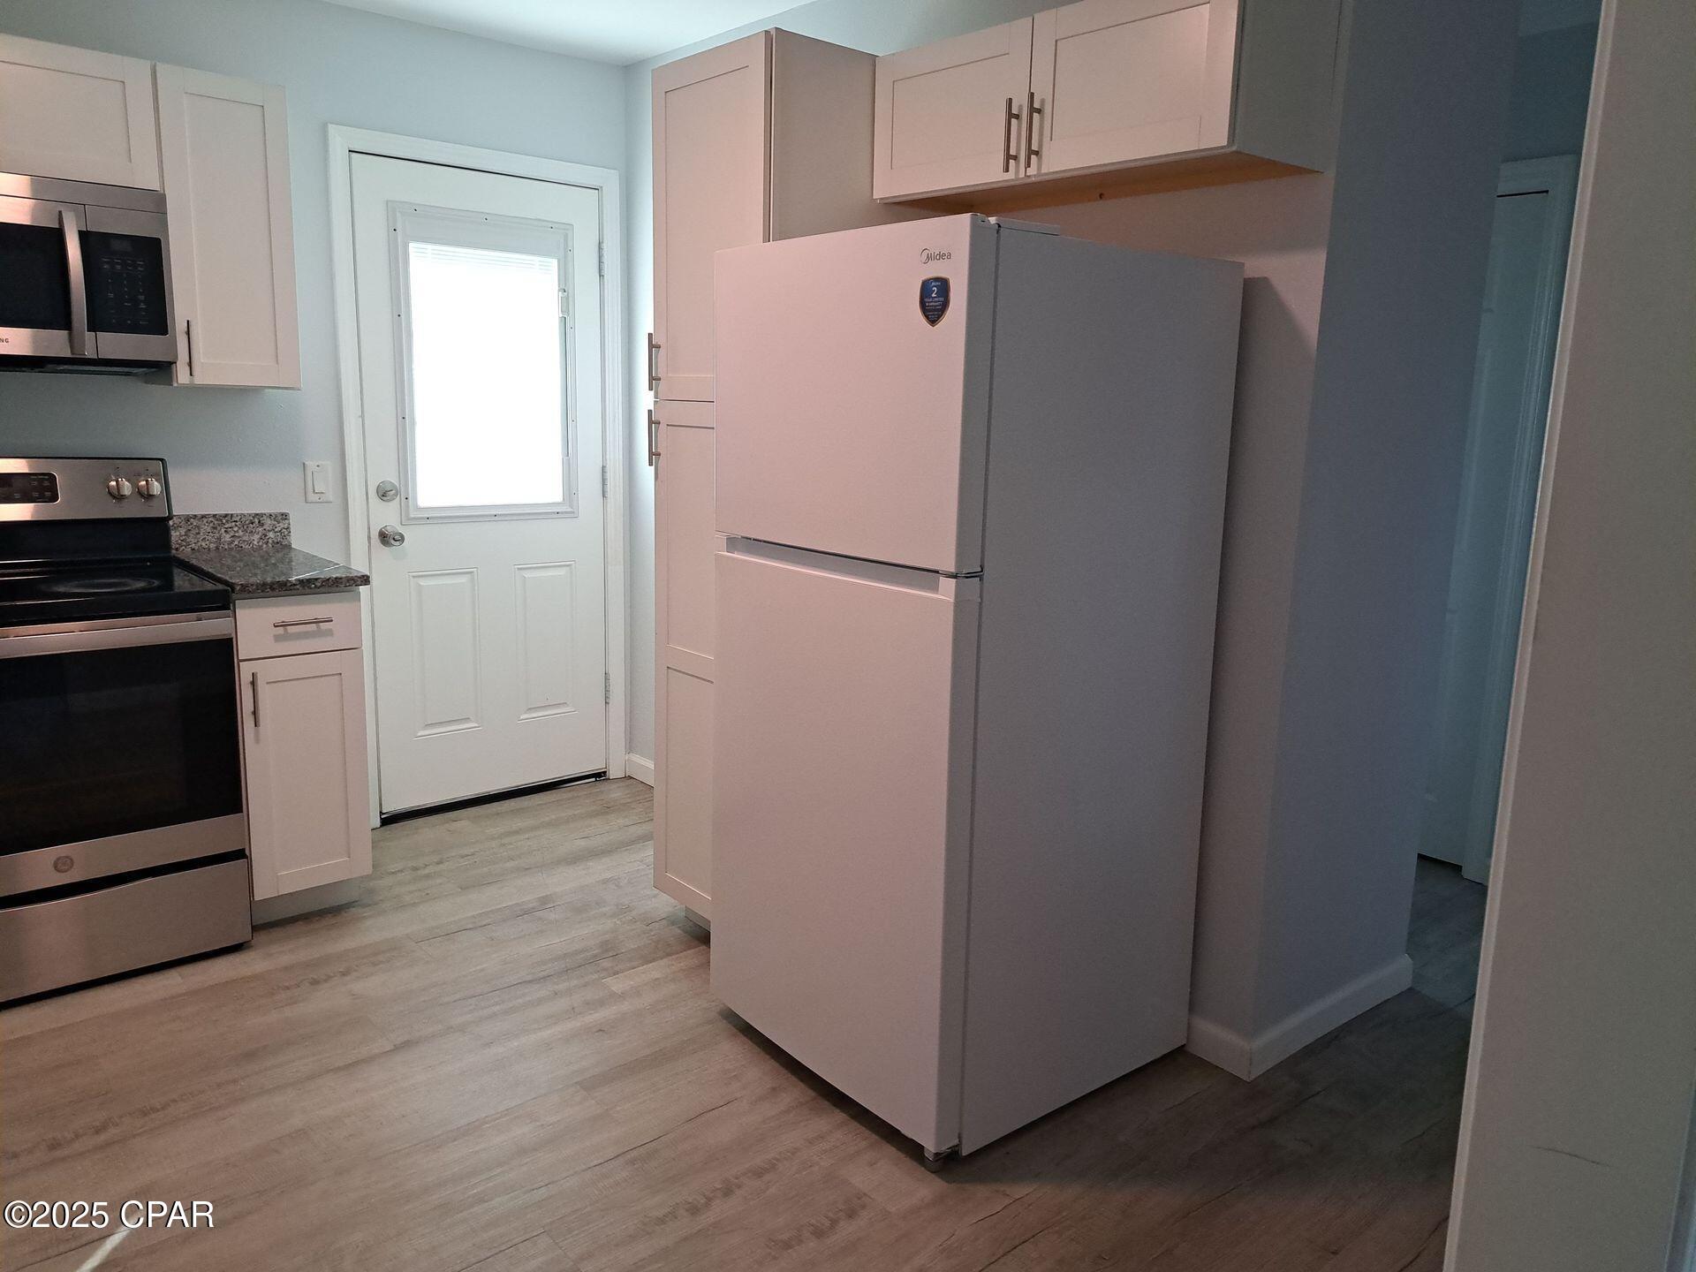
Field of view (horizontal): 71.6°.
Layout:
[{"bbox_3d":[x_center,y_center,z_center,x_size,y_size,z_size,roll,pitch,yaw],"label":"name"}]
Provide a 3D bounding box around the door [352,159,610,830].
[{"bbox_3d":[-1.188,-0.466,3.914,0.818,2.036,0.045,-7,14,-39],"label":"door"}]

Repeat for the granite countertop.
[{"bbox_3d":[-1.560,-0.229,3.146,0.312,0.136,0.710,-7,14,-39],"label":"granite countertop"}]

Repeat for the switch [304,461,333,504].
[{"bbox_3d":[-1.591,-0.460,3.536,0.077,0.118,0.010,-7,14,-39],"label":"switch"}]

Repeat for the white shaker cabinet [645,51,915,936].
[{"bbox_3d":[-0.104,-0.282,2.945,0.610,2.096,0.455,-7,14,-39],"label":"white shaker cabinet"}]

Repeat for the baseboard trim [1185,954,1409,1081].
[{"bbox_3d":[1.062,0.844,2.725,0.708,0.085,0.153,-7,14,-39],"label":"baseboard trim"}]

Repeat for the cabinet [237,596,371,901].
[{"bbox_3d":[-1.572,0.238,3.223,0.292,0.815,0.653,-7,14,-39],"label":"cabinet"}]

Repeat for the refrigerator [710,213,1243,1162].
[{"bbox_3d":[0.229,0.065,2.471,0.734,1.663,0.739,-7,13,-38],"label":"refrigerator"}]

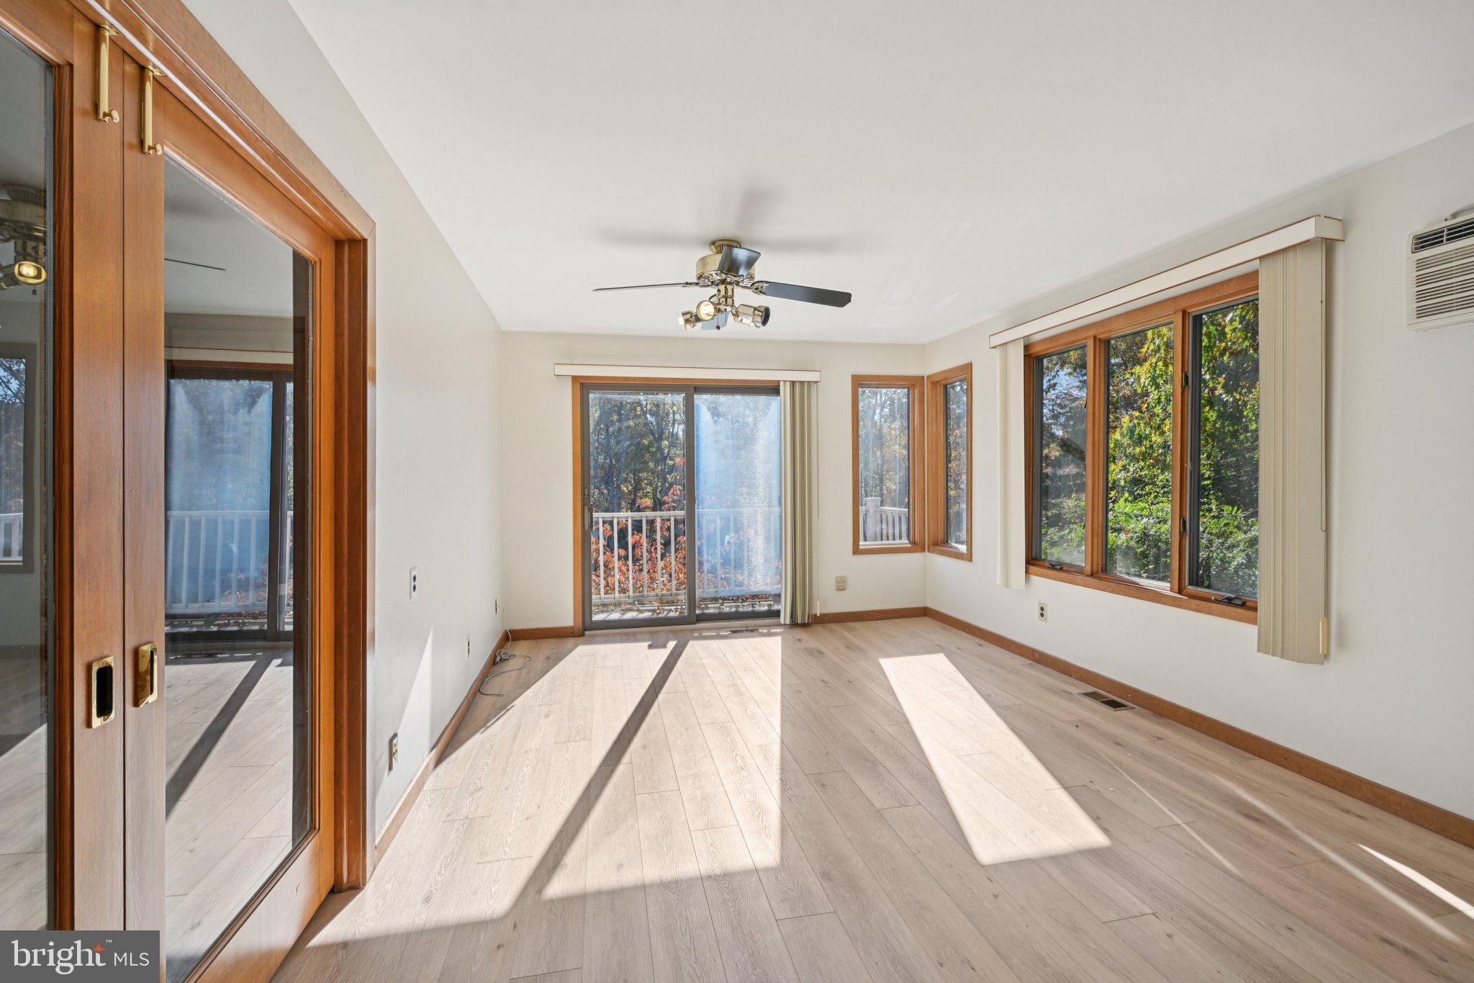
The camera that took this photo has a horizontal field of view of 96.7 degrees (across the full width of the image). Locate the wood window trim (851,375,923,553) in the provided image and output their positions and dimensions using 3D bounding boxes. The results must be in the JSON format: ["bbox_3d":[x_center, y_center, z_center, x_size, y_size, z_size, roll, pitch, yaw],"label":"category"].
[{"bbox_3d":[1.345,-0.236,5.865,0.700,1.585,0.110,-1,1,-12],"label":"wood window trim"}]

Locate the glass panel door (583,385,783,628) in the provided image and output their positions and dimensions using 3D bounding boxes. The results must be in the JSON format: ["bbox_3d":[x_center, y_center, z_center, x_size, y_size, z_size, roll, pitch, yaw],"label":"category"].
[{"bbox_3d":[-0.417,0.107,5.512,1.880,2.120,0.120,-1,1,-12],"label":"glass panel door"}]

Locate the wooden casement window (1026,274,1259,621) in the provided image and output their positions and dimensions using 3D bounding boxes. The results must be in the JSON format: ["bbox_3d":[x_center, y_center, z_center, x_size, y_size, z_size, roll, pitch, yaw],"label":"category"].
[{"bbox_3d":[2.210,-0.205,3.645,0.110,1.585,1.830,-1,1,-12],"label":"wooden casement window"}]

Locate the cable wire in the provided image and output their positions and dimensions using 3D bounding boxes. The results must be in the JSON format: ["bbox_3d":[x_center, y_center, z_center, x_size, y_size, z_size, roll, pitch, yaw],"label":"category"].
[{"bbox_3d":[-1.501,1.165,4.283,0.240,0.060,0.920,-1,1,-12],"label":"cable wire"}]

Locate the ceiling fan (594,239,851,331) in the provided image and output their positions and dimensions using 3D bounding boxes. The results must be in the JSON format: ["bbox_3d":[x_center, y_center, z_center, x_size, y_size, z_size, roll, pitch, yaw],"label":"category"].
[{"bbox_3d":[-0.059,-1.029,3.291,1.300,0.420,1.300,0,1,-8],"label":"ceiling fan"}]

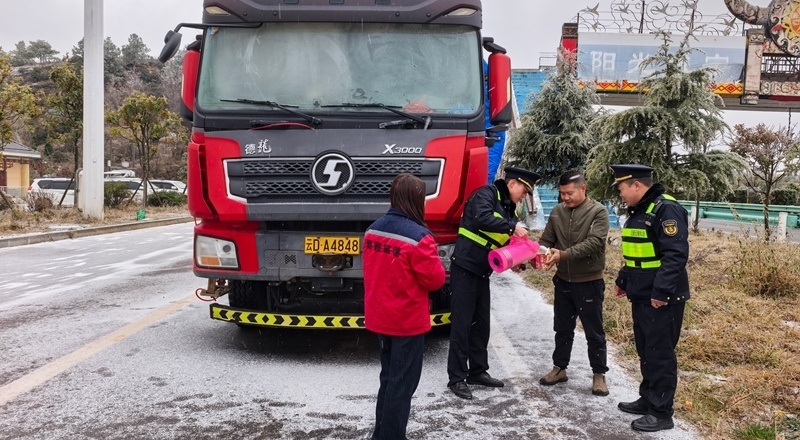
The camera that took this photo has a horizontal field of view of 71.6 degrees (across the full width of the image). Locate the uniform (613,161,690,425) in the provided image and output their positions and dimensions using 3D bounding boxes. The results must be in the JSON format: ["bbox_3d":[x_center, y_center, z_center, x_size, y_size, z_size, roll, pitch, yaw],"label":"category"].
[{"bbox_3d":[1.681,0.496,3.734,0.420,1.740,0.540,0,4,-13],"label":"uniform"}]

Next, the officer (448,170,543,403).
[{"bbox_3d":[0.732,0.459,4.279,0.650,1.720,0.550,2,4,17],"label":"officer"}]

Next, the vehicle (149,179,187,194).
[{"bbox_3d":[-14.400,-1.600,34.400,4.600,1.700,1.850,1,4,6],"label":"vehicle"}]

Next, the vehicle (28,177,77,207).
[{"bbox_3d":[-16.800,-1.330,29.500,4.750,1.850,1.870,1,4,3],"label":"vehicle"}]

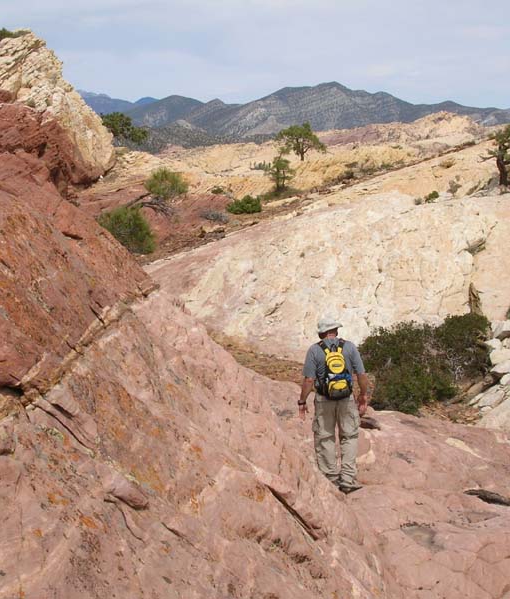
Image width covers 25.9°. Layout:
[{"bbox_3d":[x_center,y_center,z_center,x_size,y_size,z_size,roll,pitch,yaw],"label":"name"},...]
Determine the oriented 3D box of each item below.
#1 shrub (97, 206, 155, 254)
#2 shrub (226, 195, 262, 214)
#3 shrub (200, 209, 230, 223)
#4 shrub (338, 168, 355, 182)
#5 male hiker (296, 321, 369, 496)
[{"bbox_3d":[-4.868,-2.614,42.000,2.197,1.740,1.868,0,7,0],"label":"shrub"},{"bbox_3d":[-0.581,-4.799,56.000,1.819,0.941,1.546,0,7,0],"label":"shrub"},{"bbox_3d":[-1.936,-4.016,53.000,1.434,0.618,1.147,0,7,0],"label":"shrub"},{"bbox_3d":[6.768,-9.172,82.000,1.331,0.984,1.198,0,7,0],"label":"shrub"},{"bbox_3d":[0.790,1.066,11.200,0.700,1.760,0.480,-1,7,-7],"label":"male hiker"}]

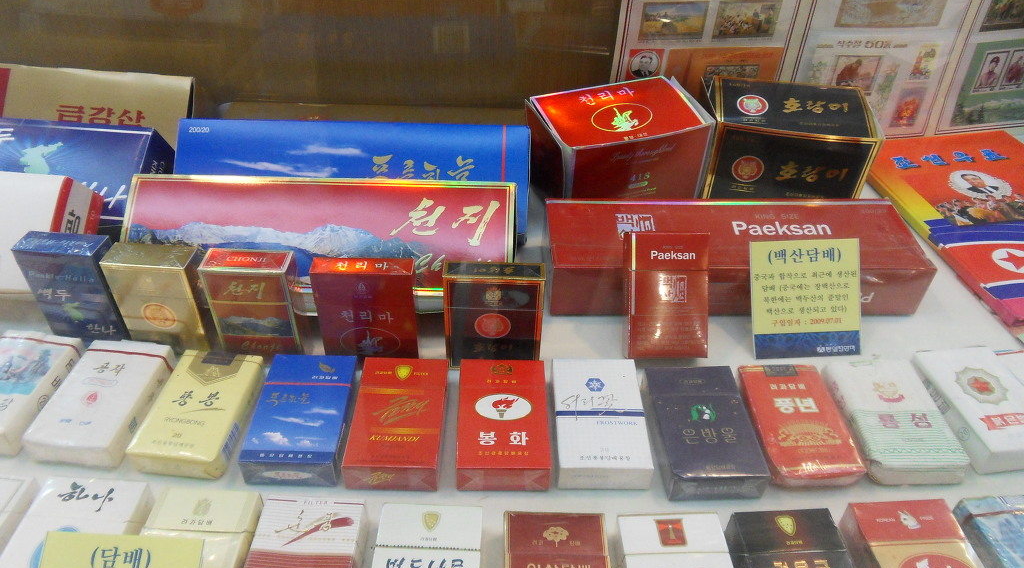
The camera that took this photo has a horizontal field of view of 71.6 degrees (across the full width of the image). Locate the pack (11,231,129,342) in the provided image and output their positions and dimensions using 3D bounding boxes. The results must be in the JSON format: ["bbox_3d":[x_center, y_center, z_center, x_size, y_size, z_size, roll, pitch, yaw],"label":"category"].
[{"bbox_3d":[-0.293,0.007,0.486,0.053,0.085,0.021,4,39,3],"label":"pack"}]

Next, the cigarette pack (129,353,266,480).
[{"bbox_3d":[-0.199,0.083,0.459,0.055,0.022,0.083,4,41,3],"label":"cigarette pack"}]

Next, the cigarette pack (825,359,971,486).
[{"bbox_3d":[0.242,0.088,0.461,0.059,0.022,0.081,0,41,-2],"label":"cigarette pack"}]

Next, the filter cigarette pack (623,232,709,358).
[{"bbox_3d":[0.109,0.008,0.502,0.055,0.087,0.022,0,4,-3],"label":"filter cigarette pack"}]

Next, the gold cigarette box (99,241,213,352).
[{"bbox_3d":[-0.232,0.015,0.479,0.054,0.085,0.021,4,39,2],"label":"gold cigarette box"}]

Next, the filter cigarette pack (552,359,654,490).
[{"bbox_3d":[0.056,0.089,0.459,0.056,0.022,0.087,0,41,-1],"label":"filter cigarette pack"}]

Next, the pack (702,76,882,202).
[{"bbox_3d":[0.230,-0.105,0.619,0.123,0.110,0.086,7,42,7],"label":"pack"}]

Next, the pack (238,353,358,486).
[{"bbox_3d":[-0.131,0.084,0.451,0.055,0.022,0.085,1,41,-1],"label":"pack"}]

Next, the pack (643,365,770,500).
[{"bbox_3d":[0.121,0.093,0.455,0.057,0.023,0.086,-1,41,-3],"label":"pack"}]

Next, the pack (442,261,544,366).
[{"bbox_3d":[-0.012,0.024,0.478,0.064,0.085,0.016,2,41,0],"label":"pack"}]

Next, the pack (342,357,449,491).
[{"bbox_3d":[-0.071,0.087,0.451,0.055,0.022,0.086,1,41,0],"label":"pack"}]

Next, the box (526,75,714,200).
[{"bbox_3d":[0.093,-0.117,0.643,0.132,0.087,0.089,-13,43,-17],"label":"box"}]

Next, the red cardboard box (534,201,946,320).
[{"bbox_3d":[0.172,-0.022,0.569,0.285,0.048,0.087,0,41,-2],"label":"red cardboard box"}]

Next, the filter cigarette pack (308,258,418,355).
[{"bbox_3d":[-0.095,0.022,0.476,0.063,0.086,0.016,1,39,-1],"label":"filter cigarette pack"}]

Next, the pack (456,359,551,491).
[{"bbox_3d":[-0.005,0.089,0.457,0.056,0.023,0.086,0,41,-1],"label":"pack"}]

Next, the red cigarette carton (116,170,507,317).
[{"bbox_3d":[-0.139,-0.028,0.533,0.282,0.046,0.089,1,71,-1],"label":"red cigarette carton"}]

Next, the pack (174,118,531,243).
[{"bbox_3d":[-0.129,-0.083,0.591,0.281,0.045,0.089,1,84,-1],"label":"pack"}]

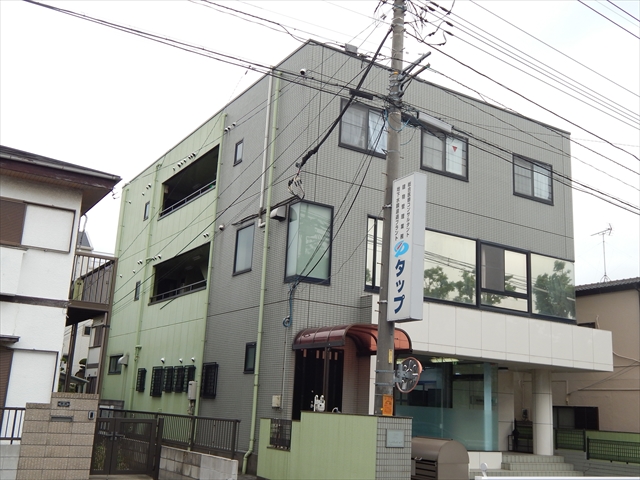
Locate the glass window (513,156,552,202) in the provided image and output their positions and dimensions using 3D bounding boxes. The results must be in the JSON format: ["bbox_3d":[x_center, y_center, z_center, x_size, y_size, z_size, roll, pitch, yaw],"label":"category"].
[{"bbox_3d":[6.601,-1.844,21.770,1.777,1.313,0.120,11,-16,-30],"label":"glass window"}]

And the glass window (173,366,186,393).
[{"bbox_3d":[-4.393,4.350,21.896,0.140,0.780,0.700,11,-16,-30],"label":"glass window"}]

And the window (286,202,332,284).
[{"bbox_3d":[-0.247,0.094,17.211,1.030,1.933,0.491,11,-16,-30],"label":"window"}]

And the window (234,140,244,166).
[{"bbox_3d":[-2.356,-2.573,20.695,0.120,0.702,0.520,11,-16,-30],"label":"window"}]

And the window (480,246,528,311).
[{"bbox_3d":[5.355,1.123,20.367,1.970,1.840,0.100,11,-16,-30],"label":"window"}]

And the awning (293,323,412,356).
[{"bbox_3d":[0.733,2.253,15.942,1.820,0.560,2.130,11,-16,-30],"label":"awning"}]

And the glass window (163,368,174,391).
[{"bbox_3d":[-4.890,4.468,22.509,0.160,0.783,0.526,11,-16,-30],"label":"glass window"}]

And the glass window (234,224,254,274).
[{"bbox_3d":[-2.052,0.288,19.263,0.120,1.316,1.130,11,-16,-30],"label":"glass window"}]

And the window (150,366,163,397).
[{"bbox_3d":[-5.442,4.700,23.356,0.160,0.938,0.691,11,-16,-30],"label":"window"}]

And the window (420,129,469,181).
[{"bbox_3d":[3.577,-2.466,19.984,1.765,1.355,0.100,11,-16,-30],"label":"window"}]

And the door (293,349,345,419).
[{"bbox_3d":[-0.049,3.561,16.417,1.341,2.051,0.100,11,-16,-30],"label":"door"}]

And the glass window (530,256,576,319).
[{"bbox_3d":[7.071,1.476,21.381,1.966,1.900,0.100,11,-16,-30],"label":"glass window"}]

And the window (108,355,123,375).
[{"bbox_3d":[-8.224,5.033,28.280,0.100,0.765,1.800,11,-16,-30],"label":"window"}]

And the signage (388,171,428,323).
[{"bbox_3d":[1.592,0.147,12.776,0.269,2.645,0.712,10,-15,-26],"label":"signage"}]

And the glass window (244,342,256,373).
[{"bbox_3d":[-1.777,3.025,18.023,0.100,0.785,0.600,11,-16,-30],"label":"glass window"}]

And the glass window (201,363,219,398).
[{"bbox_3d":[-3.119,3.978,19.861,0.140,0.950,0.920,11,-16,-30],"label":"glass window"}]

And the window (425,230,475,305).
[{"bbox_3d":[3.585,0.797,19.292,1.966,1.908,0.100,11,-16,-30],"label":"window"}]

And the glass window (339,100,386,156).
[{"bbox_3d":[1.290,-2.896,18.630,1.770,1.330,0.100,11,-16,-30],"label":"glass window"}]

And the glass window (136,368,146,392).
[{"bbox_3d":[-6.351,4.996,24.999,0.140,0.805,0.730,11,-16,-30],"label":"glass window"}]

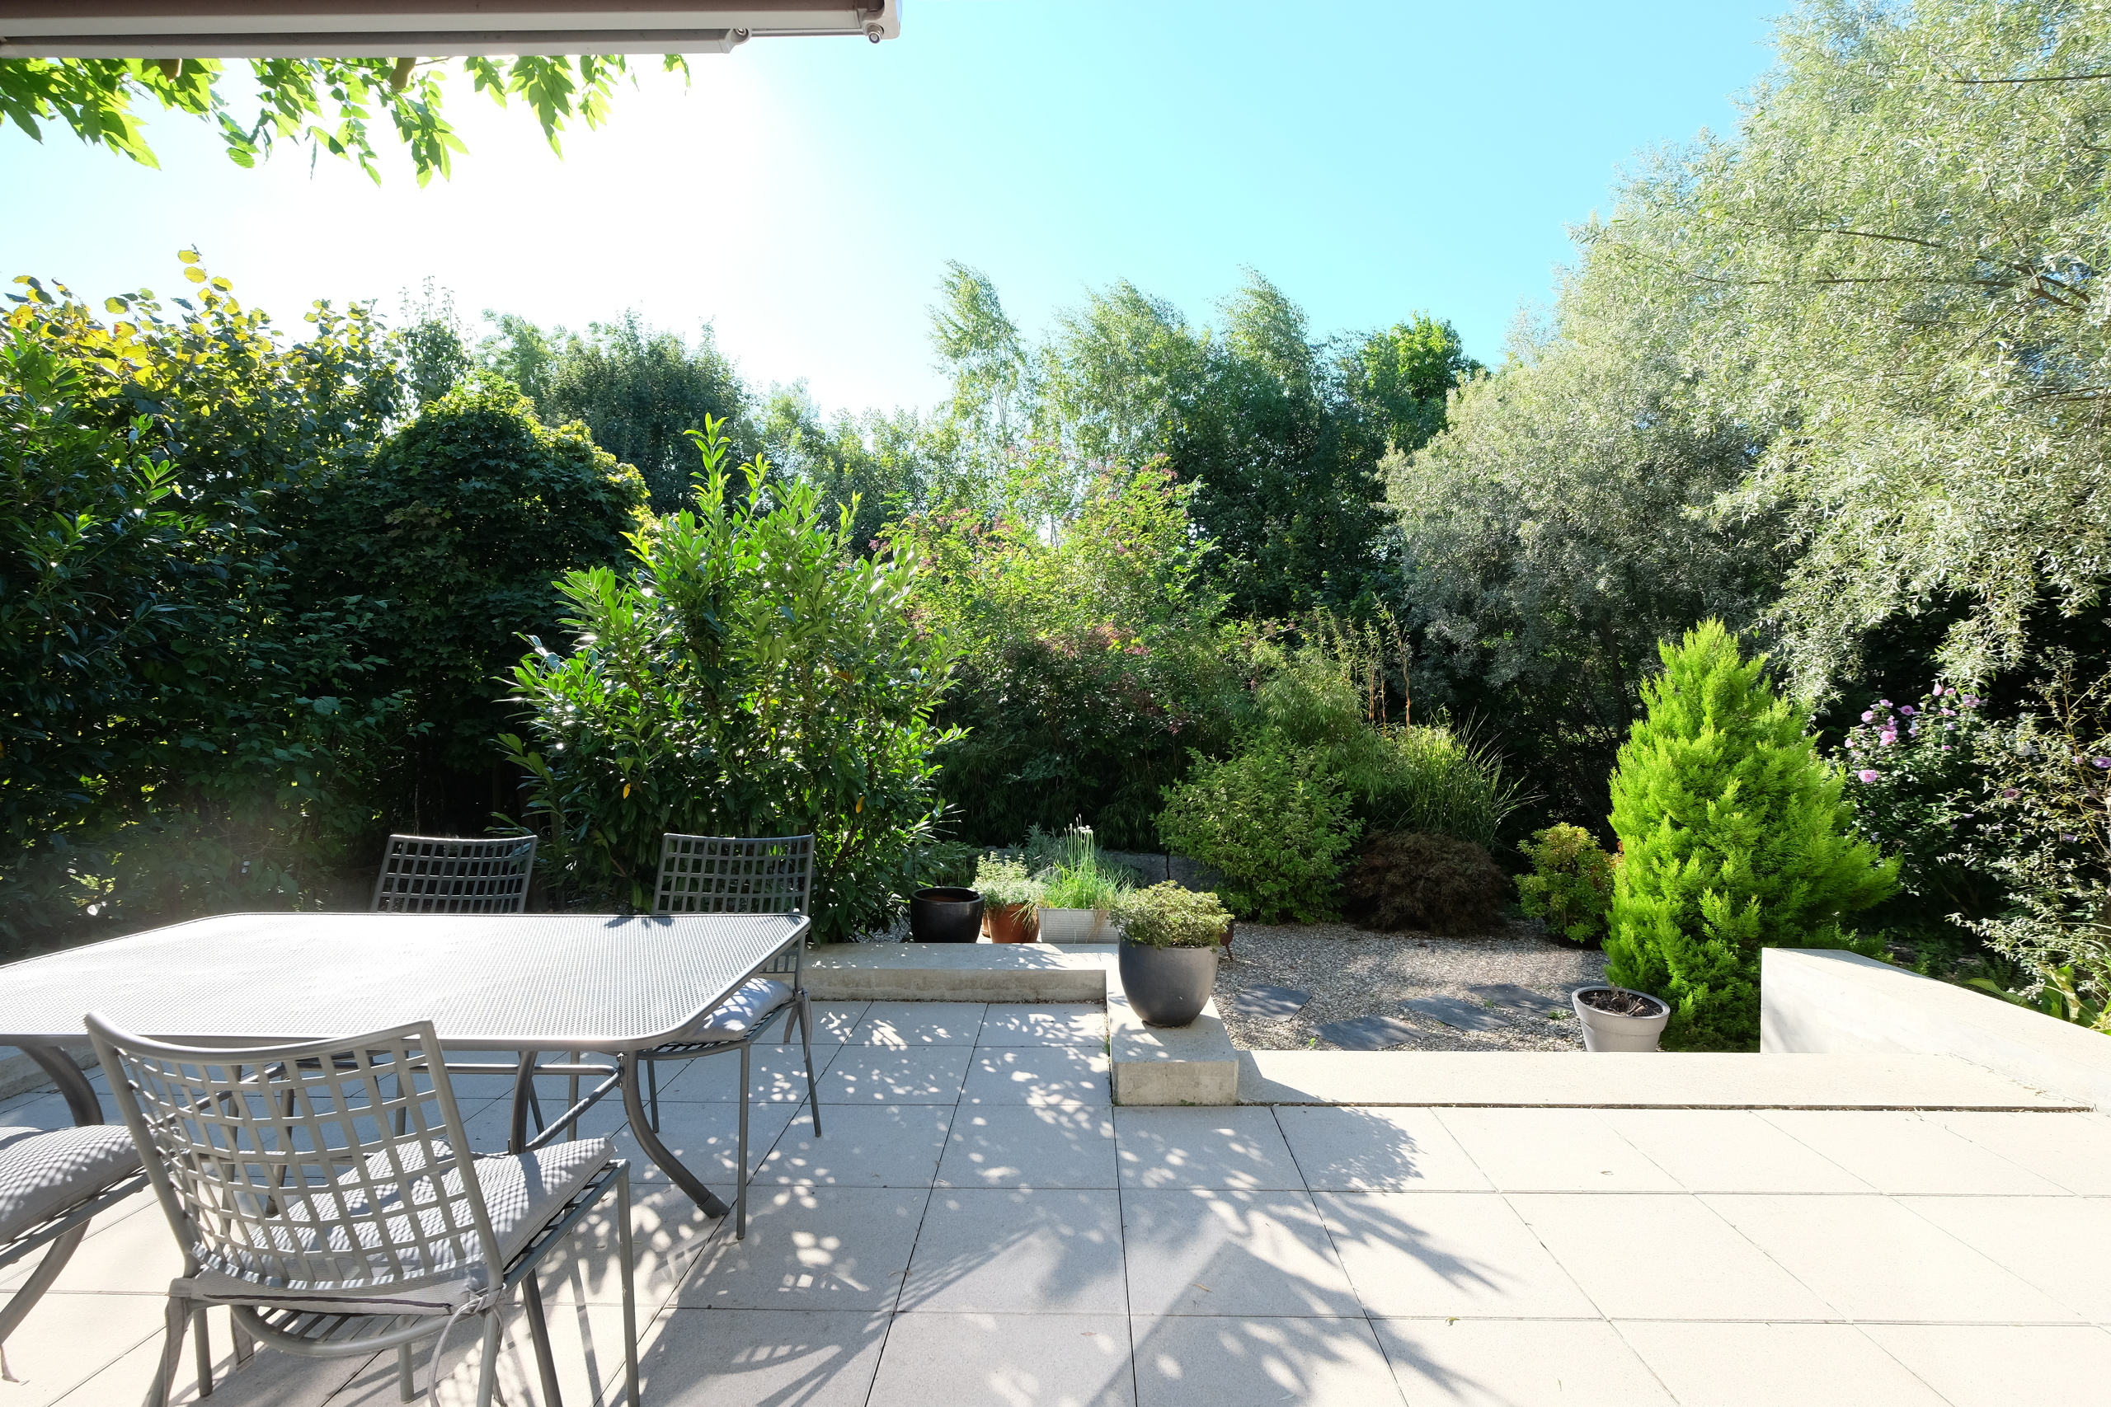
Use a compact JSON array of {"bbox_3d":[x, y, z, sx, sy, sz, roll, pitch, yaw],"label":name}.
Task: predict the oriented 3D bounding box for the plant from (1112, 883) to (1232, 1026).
[{"bbox_3d":[0.445,0.929,3.333,0.450,0.510,0.430,0,1,0],"label":"plant"}]

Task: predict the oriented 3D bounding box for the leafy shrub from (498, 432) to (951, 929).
[{"bbox_3d":[-1.796,-0.103,4.849,2.400,2.880,2.100,0,1,0],"label":"leafy shrub"}]

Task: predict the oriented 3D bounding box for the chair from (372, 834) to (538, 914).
[{"bbox_3d":[-1.864,0.898,2.552,0.510,0.900,0.630,0,1,1],"label":"chair"}]

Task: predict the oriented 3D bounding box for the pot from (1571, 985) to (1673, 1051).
[{"bbox_3d":[2.593,1.431,4.019,0.440,0.340,0.440,7,1,0],"label":"pot"}]

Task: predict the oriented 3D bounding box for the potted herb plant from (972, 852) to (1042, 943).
[{"bbox_3d":[-0.224,1.037,4.484,0.340,0.520,0.320,0,1,0],"label":"potted herb plant"}]

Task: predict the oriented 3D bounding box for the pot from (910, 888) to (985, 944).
[{"bbox_3d":[-0.545,1.149,4.516,0.370,0.300,0.370,0,1,0],"label":"pot"}]

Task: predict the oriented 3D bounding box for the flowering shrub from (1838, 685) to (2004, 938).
[{"bbox_3d":[5.471,0.712,5.610,0.950,1.700,0.950,0,1,0],"label":"flowering shrub"}]

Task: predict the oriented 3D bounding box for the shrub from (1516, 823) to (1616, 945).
[{"bbox_3d":[3.688,1.274,6.317,0.740,0.880,0.720,0,1,0],"label":"shrub"}]

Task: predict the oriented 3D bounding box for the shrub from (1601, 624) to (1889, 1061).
[{"bbox_3d":[3.861,0.621,4.959,1.330,2.220,1.300,0,1,0],"label":"shrub"}]

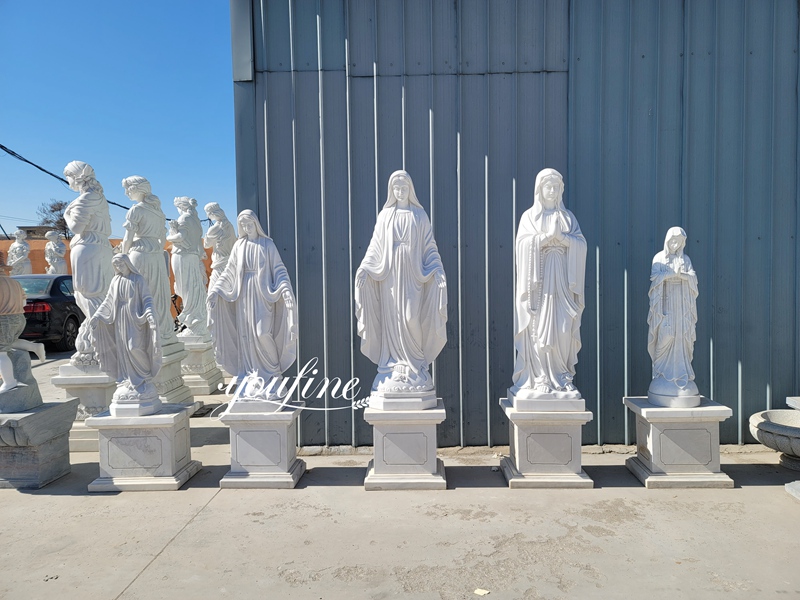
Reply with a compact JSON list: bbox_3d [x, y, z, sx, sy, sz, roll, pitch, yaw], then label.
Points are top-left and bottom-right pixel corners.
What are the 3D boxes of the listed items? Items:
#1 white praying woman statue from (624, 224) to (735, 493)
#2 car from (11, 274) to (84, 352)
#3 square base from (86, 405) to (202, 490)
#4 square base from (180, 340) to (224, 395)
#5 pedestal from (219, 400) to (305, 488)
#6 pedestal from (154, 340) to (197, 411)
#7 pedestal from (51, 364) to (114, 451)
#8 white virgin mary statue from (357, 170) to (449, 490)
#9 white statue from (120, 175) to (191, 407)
[{"bbox_3d":[1.826,0.346,3.831,0.535,1.662,0.466,-1,2,3],"label":"white praying woman statue"},{"bbox_3d":[-7.334,0.197,12.416,1.820,1.470,4.750,-1,2,-8],"label":"car"},{"bbox_3d":[-1.694,0.962,3.868,0.560,0.450,0.470,-1,2,-2],"label":"square base"},{"bbox_3d":[-2.529,0.813,7.127,0.539,0.585,0.585,-1,2,0],"label":"square base"},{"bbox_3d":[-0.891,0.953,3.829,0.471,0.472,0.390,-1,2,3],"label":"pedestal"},{"bbox_3d":[-2.439,0.812,5.854,0.520,0.620,0.520,-1,2,0],"label":"pedestal"},{"bbox_3d":[-2.560,0.872,4.884,0.559,0.673,0.559,-1,2,0],"label":"pedestal"},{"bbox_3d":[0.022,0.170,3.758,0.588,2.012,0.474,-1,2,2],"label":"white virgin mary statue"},{"bbox_3d":[-2.575,-0.059,6.049,0.572,2.456,0.545,-1,2,0],"label":"white statue"}]

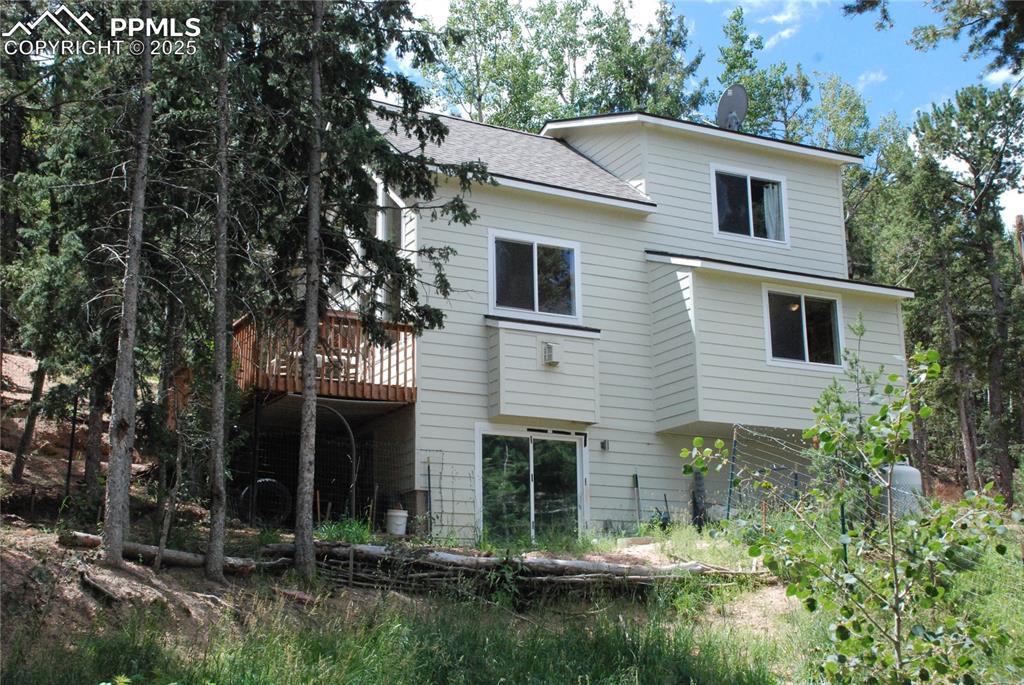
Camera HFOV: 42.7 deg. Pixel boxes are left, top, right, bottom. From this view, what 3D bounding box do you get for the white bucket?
[{"bbox_3d":[-1.658,2.614,19.000,0.310,0.370,0.310,-1,-14,0],"label":"white bucket"}]

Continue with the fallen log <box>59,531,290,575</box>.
[{"bbox_3d":[-3.917,2.364,14.725,2.310,0.190,0.210,10,-16,-11],"label":"fallen log"}]

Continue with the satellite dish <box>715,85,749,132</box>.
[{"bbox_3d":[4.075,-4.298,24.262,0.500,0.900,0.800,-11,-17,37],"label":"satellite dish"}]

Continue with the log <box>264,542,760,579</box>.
[{"bbox_3d":[0.341,2.871,17.053,7.240,0.270,0.300,7,-16,-24],"label":"log"}]

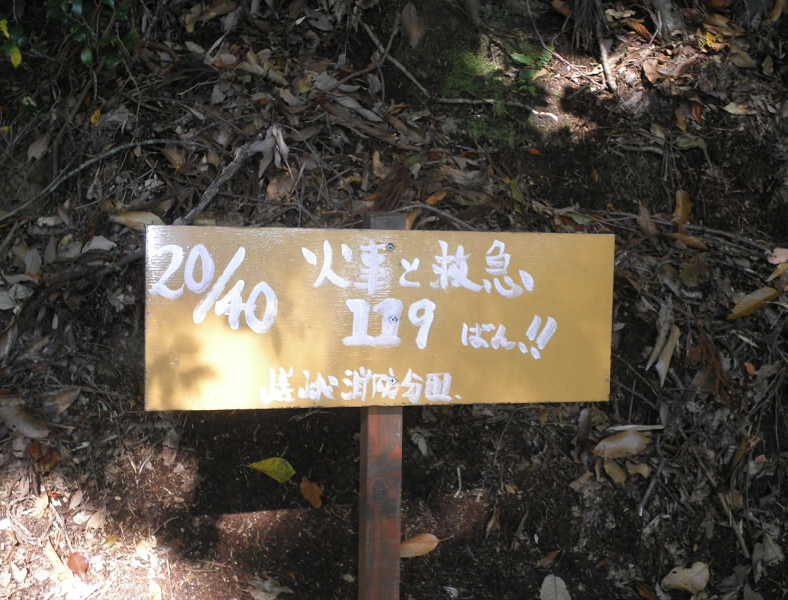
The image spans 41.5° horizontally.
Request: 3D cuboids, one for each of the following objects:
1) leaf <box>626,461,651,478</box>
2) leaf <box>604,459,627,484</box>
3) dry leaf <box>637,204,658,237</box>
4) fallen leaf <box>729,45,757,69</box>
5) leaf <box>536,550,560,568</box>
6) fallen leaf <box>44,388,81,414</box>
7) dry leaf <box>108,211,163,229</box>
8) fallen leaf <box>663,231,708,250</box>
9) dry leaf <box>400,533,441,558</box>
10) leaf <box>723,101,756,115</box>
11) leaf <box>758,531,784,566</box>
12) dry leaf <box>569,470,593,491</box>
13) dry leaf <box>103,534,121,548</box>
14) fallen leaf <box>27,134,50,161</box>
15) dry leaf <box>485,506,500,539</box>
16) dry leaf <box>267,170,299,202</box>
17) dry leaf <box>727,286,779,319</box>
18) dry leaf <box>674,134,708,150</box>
[{"bbox_3d":[0.350,0.242,1.489,0.036,0.009,0.021,24,57,17],"label":"leaf"},{"bbox_3d":[0.316,0.247,1.484,0.019,0.008,0.044,-24,57,-17],"label":"leaf"},{"bbox_3d":[0.452,-0.146,1.844,0.027,0.075,0.018,-11,-28,-15],"label":"dry leaf"},{"bbox_3d":[0.612,-0.432,1.820,0.033,0.061,0.014,-38,-21,-17],"label":"fallen leaf"},{"bbox_3d":[0.212,0.353,1.422,0.040,0.012,0.010,-31,-23,-15],"label":"leaf"},{"bbox_3d":[-0.495,0.149,1.567,0.056,0.011,0.029,-36,61,-24],"label":"fallen leaf"},{"bbox_3d":[-0.413,-0.130,1.664,0.094,0.035,0.018,8,-27,4],"label":"dry leaf"},{"bbox_3d":[0.513,-0.104,1.829,0.086,0.020,0.015,18,-32,2],"label":"fallen leaf"},{"bbox_3d":[0.028,0.353,1.482,0.086,0.027,0.015,-11,-28,-15],"label":"dry leaf"},{"bbox_3d":[0.663,-0.365,1.995,0.068,0.034,0.010,7,-37,5],"label":"leaf"},{"bbox_3d":[0.519,0.339,1.425,0.036,0.046,0.018,-7,-27,-4],"label":"leaf"},{"bbox_3d":[0.265,0.254,1.473,0.039,0.015,0.010,-28,-24,-13],"label":"dry leaf"},{"bbox_3d":[-0.385,0.329,1.417,0.029,0.007,0.011,-33,60,-22],"label":"dry leaf"},{"bbox_3d":[-0.656,-0.283,1.927,0.030,0.071,0.010,11,-36,8],"label":"fallen leaf"},{"bbox_3d":[0.135,0.307,1.435,0.012,0.051,0.010,15,-35,11],"label":"dry leaf"},{"bbox_3d":[-0.186,-0.203,1.783,0.040,0.071,0.015,32,-30,11],"label":"dry leaf"},{"bbox_3d":[0.616,0.005,1.778,0.126,0.024,0.018,-25,-24,-21],"label":"dry leaf"},{"bbox_3d":[0.497,-0.264,1.735,0.051,0.027,0.014,6,-27,3],"label":"dry leaf"}]

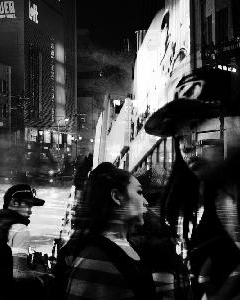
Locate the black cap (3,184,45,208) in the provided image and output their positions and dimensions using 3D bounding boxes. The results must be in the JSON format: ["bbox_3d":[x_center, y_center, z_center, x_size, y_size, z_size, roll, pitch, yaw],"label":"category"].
[{"bbox_3d":[-0.620,0.302,4.300,0.270,0.150,0.178,1,-2,10],"label":"black cap"}]

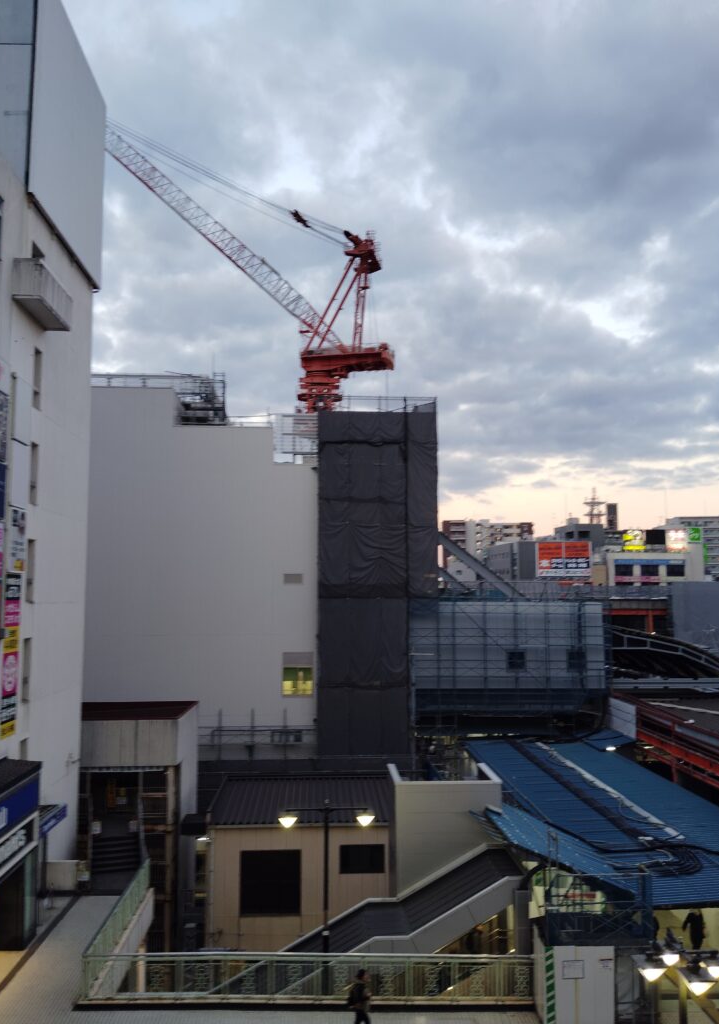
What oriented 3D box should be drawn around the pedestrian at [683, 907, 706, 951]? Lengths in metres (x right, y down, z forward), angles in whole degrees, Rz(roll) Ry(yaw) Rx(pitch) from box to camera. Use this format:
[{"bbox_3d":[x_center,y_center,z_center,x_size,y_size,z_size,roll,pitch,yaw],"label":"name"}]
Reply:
[{"bbox_3d":[7.560,9.705,18.611,0.520,1.680,0.360,-1,-6,10],"label":"pedestrian"}]

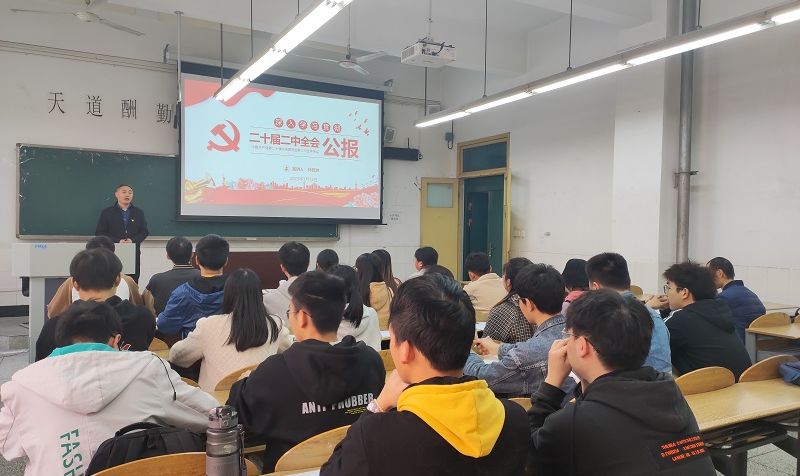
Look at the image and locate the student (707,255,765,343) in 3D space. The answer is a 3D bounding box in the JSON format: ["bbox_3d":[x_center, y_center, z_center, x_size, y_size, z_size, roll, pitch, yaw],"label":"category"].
[{"bbox_3d":[2.380,0.752,4.356,0.520,1.215,0.680,0,1,-29],"label":"student"}]

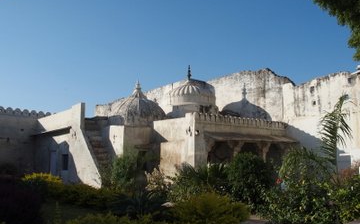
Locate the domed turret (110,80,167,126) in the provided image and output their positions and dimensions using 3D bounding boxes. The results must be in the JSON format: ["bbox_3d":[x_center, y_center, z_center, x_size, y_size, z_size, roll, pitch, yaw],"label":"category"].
[{"bbox_3d":[-2.337,-0.479,20.500,3.150,2.500,3.150,0,-8,0],"label":"domed turret"}]

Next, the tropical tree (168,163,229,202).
[{"bbox_3d":[0.696,2.691,13.700,2.200,1.600,2.000,0,-8,0],"label":"tropical tree"}]

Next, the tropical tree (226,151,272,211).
[{"bbox_3d":[2.348,2.382,12.300,1.600,2.050,1.550,0,-8,0],"label":"tropical tree"}]

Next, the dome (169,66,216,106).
[{"bbox_3d":[0.807,-1.711,23.500,3.000,2.600,3.000,0,-8,0],"label":"dome"}]

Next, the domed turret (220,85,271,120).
[{"bbox_3d":[4.373,-0.701,24.300,3.350,2.400,3.000,7,-11,-41],"label":"domed turret"}]

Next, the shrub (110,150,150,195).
[{"bbox_3d":[-2.331,2.838,16.800,1.750,2.000,1.600,0,-8,0],"label":"shrub"}]

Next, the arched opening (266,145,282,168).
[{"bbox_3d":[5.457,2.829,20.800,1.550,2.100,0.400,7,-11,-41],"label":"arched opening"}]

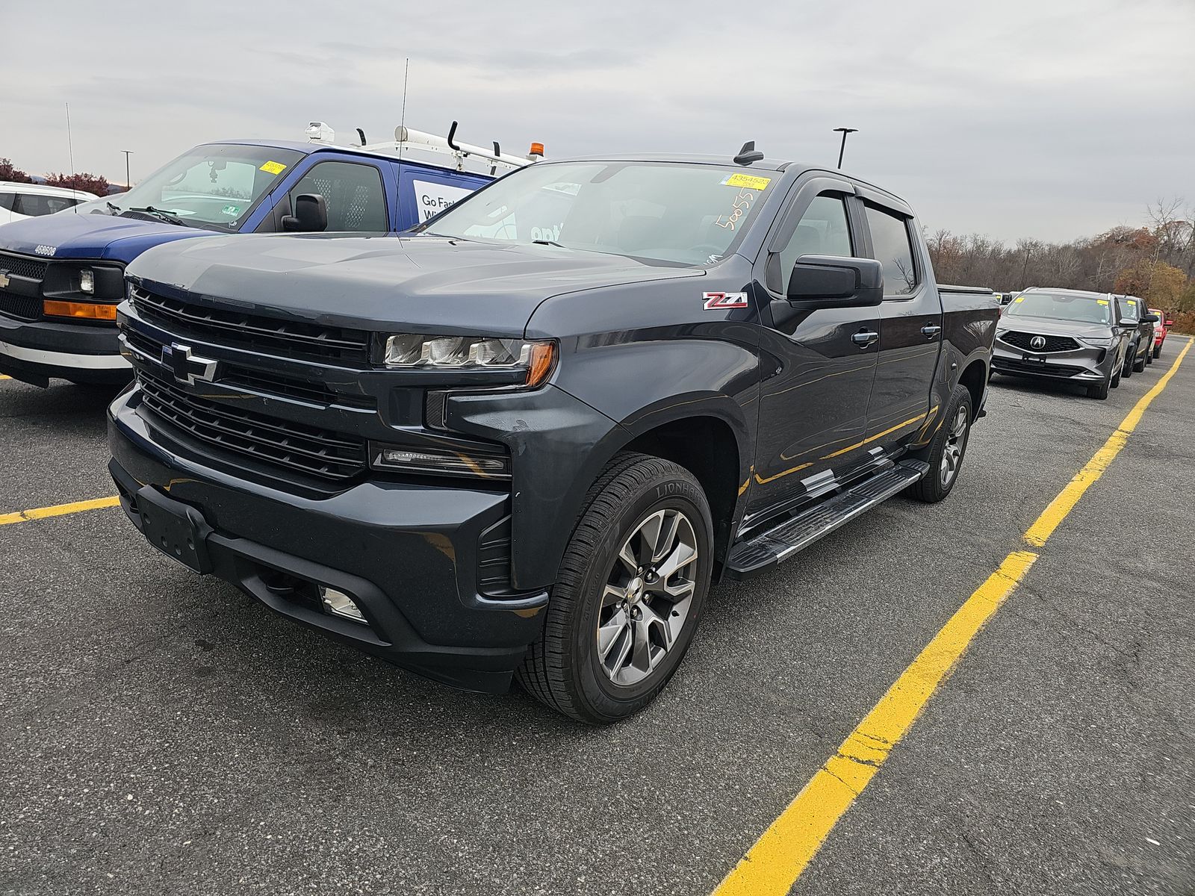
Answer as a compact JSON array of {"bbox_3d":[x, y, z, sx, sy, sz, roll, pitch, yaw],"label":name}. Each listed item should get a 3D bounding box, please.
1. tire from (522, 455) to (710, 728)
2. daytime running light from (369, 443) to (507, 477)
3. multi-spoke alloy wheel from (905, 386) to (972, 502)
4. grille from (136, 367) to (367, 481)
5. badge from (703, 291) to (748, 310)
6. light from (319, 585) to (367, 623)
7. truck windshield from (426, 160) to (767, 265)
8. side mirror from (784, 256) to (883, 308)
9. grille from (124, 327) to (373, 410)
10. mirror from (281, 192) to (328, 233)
[{"bbox_3d":[0.071,0.419,2.439,0.285,0.825,0.825,14,16,34],"label":"tire"},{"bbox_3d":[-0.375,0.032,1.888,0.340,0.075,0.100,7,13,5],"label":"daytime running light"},{"bbox_3d":[2.311,-0.041,5.404,0.280,0.820,0.820,15,16,35],"label":"multi-spoke alloy wheel"},{"bbox_3d":[-1.051,-0.082,2.211,1.160,0.130,0.160,15,16,35],"label":"grille"},{"bbox_3d":[0.376,-0.432,2.335,0.018,0.056,0.285,15,16,35],"label":"badge"},{"bbox_3d":[-0.632,0.391,1.995,0.135,0.075,0.070,10,13,17],"label":"light"},{"bbox_3d":[-0.037,-1.001,3.291,1.550,0.140,0.820,15,50,35],"label":"truck windshield"},{"bbox_3d":[0.780,-0.541,2.625,0.285,0.180,0.170,15,16,35],"label":"side mirror"},{"bbox_3d":[-1.041,-0.247,2.164,1.240,0.095,0.170,15,16,35],"label":"grille"},{"bbox_3d":[-1.835,-1.478,4.998,0.260,0.260,0.190,15,16,35],"label":"mirror"}]

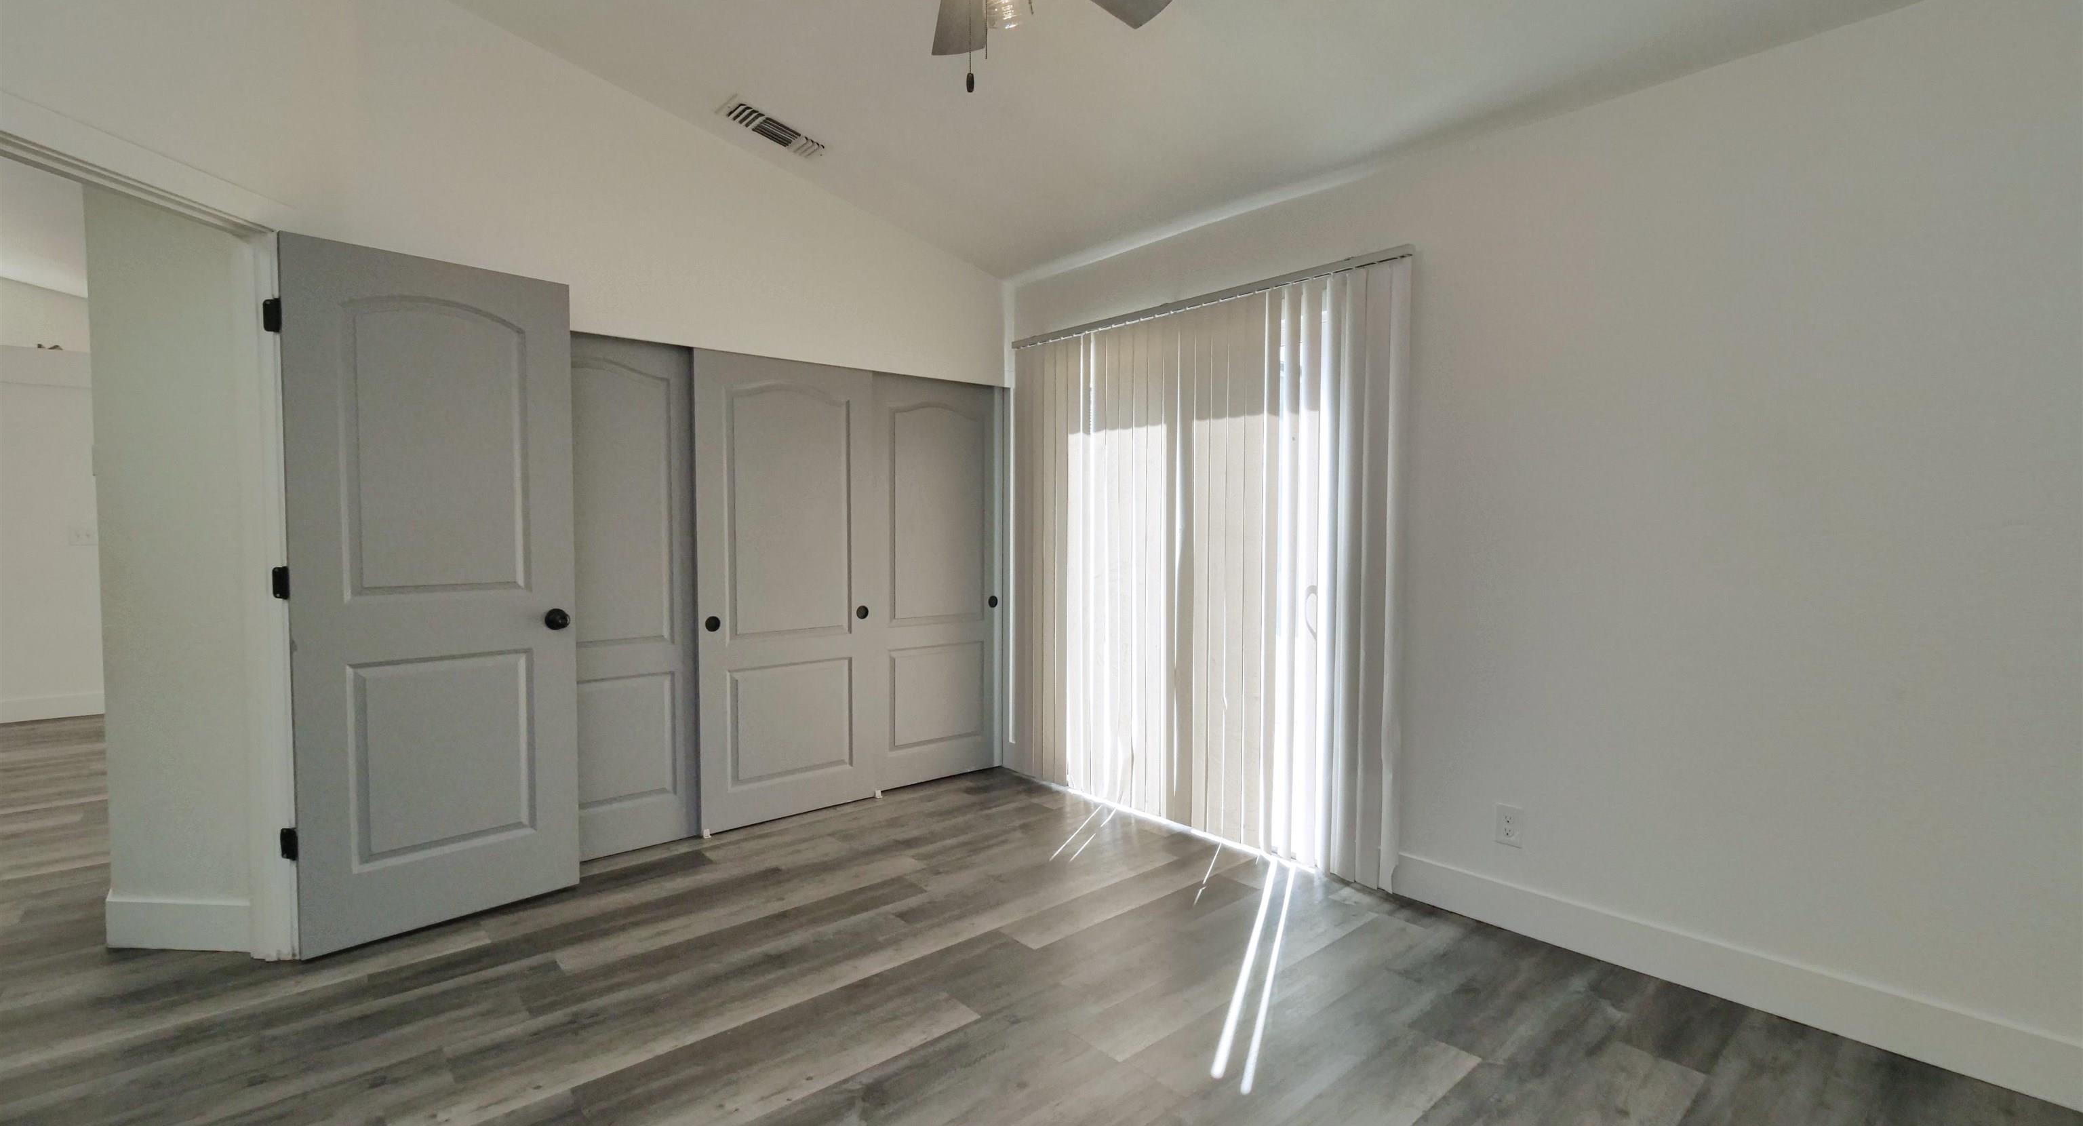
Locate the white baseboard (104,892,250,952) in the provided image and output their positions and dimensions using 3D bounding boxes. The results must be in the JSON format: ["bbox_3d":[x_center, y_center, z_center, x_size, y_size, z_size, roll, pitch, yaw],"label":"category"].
[{"bbox_3d":[-2.491,1.049,2.437,0.442,0.138,0.016,0,2,3],"label":"white baseboard"}]

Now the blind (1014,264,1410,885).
[{"bbox_3d":[0.527,0.044,3.456,0.110,2.070,1.960,-2,2,-41],"label":"blind"}]

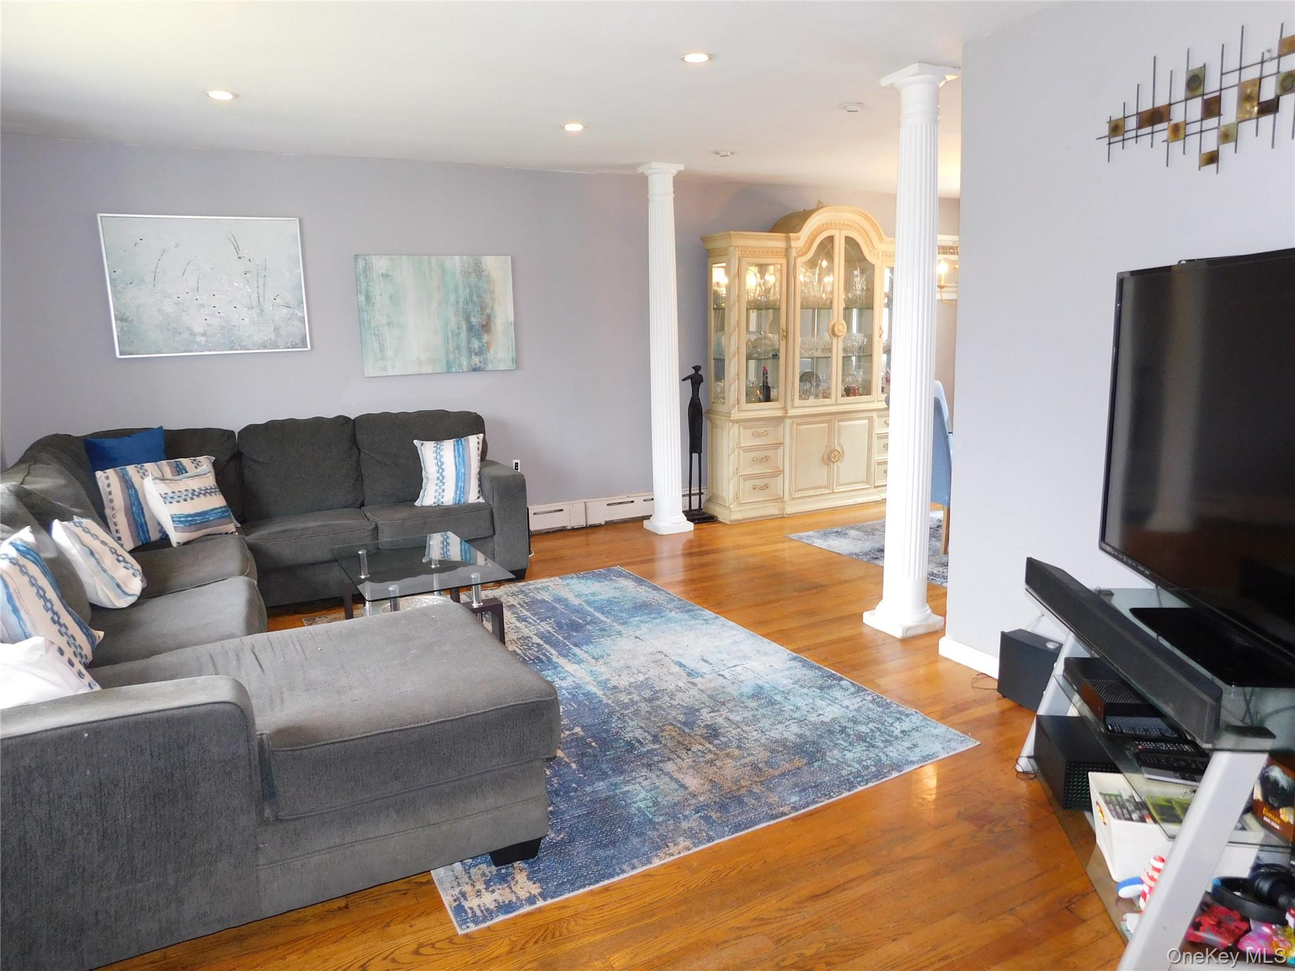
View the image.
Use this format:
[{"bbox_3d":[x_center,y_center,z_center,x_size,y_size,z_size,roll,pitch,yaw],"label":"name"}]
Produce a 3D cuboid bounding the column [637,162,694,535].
[{"bbox_3d":[0.120,-0.899,5.936,0.262,2.466,0.262,-7,12,-28],"label":"column"}]

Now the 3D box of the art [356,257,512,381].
[{"bbox_3d":[-1.326,-1.086,5.487,0.990,0.737,0.035,-7,12,-28],"label":"art"}]

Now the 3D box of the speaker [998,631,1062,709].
[{"bbox_3d":[1.467,0.700,3.211,0.130,0.260,0.280,-7,12,-28],"label":"speaker"}]

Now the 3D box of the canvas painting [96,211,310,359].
[{"bbox_3d":[-2.458,-1.123,4.848,0.993,0.750,0.030,-7,12,-28],"label":"canvas painting"}]

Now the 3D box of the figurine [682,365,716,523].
[{"bbox_3d":[0.351,-0.305,6.330,0.215,1.143,0.220,-7,12,-28],"label":"figurine"}]

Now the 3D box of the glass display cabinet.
[{"bbox_3d":[1.306,-0.949,6.632,1.870,2.250,0.460,-7,12,-28],"label":"glass display cabinet"}]

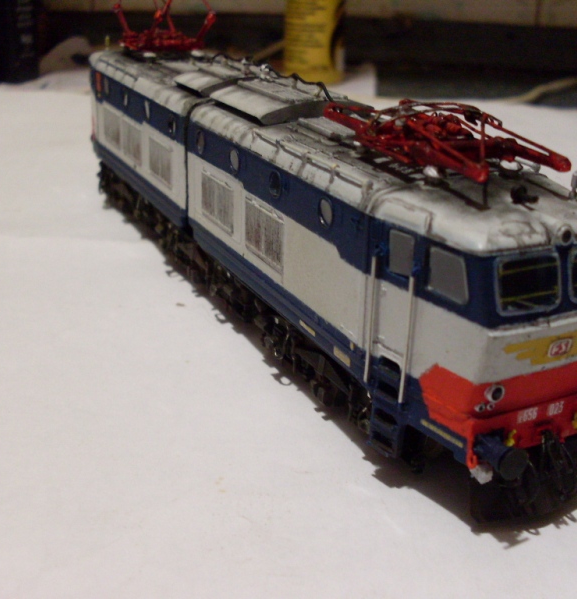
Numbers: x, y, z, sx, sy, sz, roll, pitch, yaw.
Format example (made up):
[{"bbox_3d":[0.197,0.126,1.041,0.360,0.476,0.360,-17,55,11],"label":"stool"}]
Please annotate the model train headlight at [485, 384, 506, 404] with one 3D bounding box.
[{"bbox_3d":[0.029,0.013,0.121,0.003,0.003,0.001,-10,26,-25],"label":"model train headlight"}]

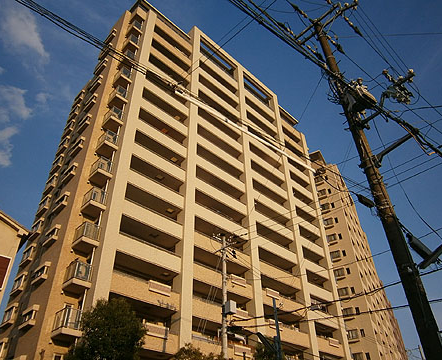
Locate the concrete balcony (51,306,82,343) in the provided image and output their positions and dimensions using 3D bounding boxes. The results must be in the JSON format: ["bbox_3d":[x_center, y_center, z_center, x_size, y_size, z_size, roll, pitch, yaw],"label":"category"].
[{"bbox_3d":[-9.580,9.108,22.694,1.496,1.529,1.331,-31,-45,34],"label":"concrete balcony"}]

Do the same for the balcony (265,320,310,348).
[{"bbox_3d":[6.022,15.301,35.028,1.600,1.500,7.370,-32,-47,33],"label":"balcony"}]

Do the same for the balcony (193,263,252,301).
[{"bbox_3d":[-0.152,9.676,33.065,1.540,1.342,7.898,-31,-45,34],"label":"balcony"}]

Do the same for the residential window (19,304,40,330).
[{"bbox_3d":[-12.229,8.746,22.965,1.591,1.196,0.353,-32,-47,33],"label":"residential window"}]

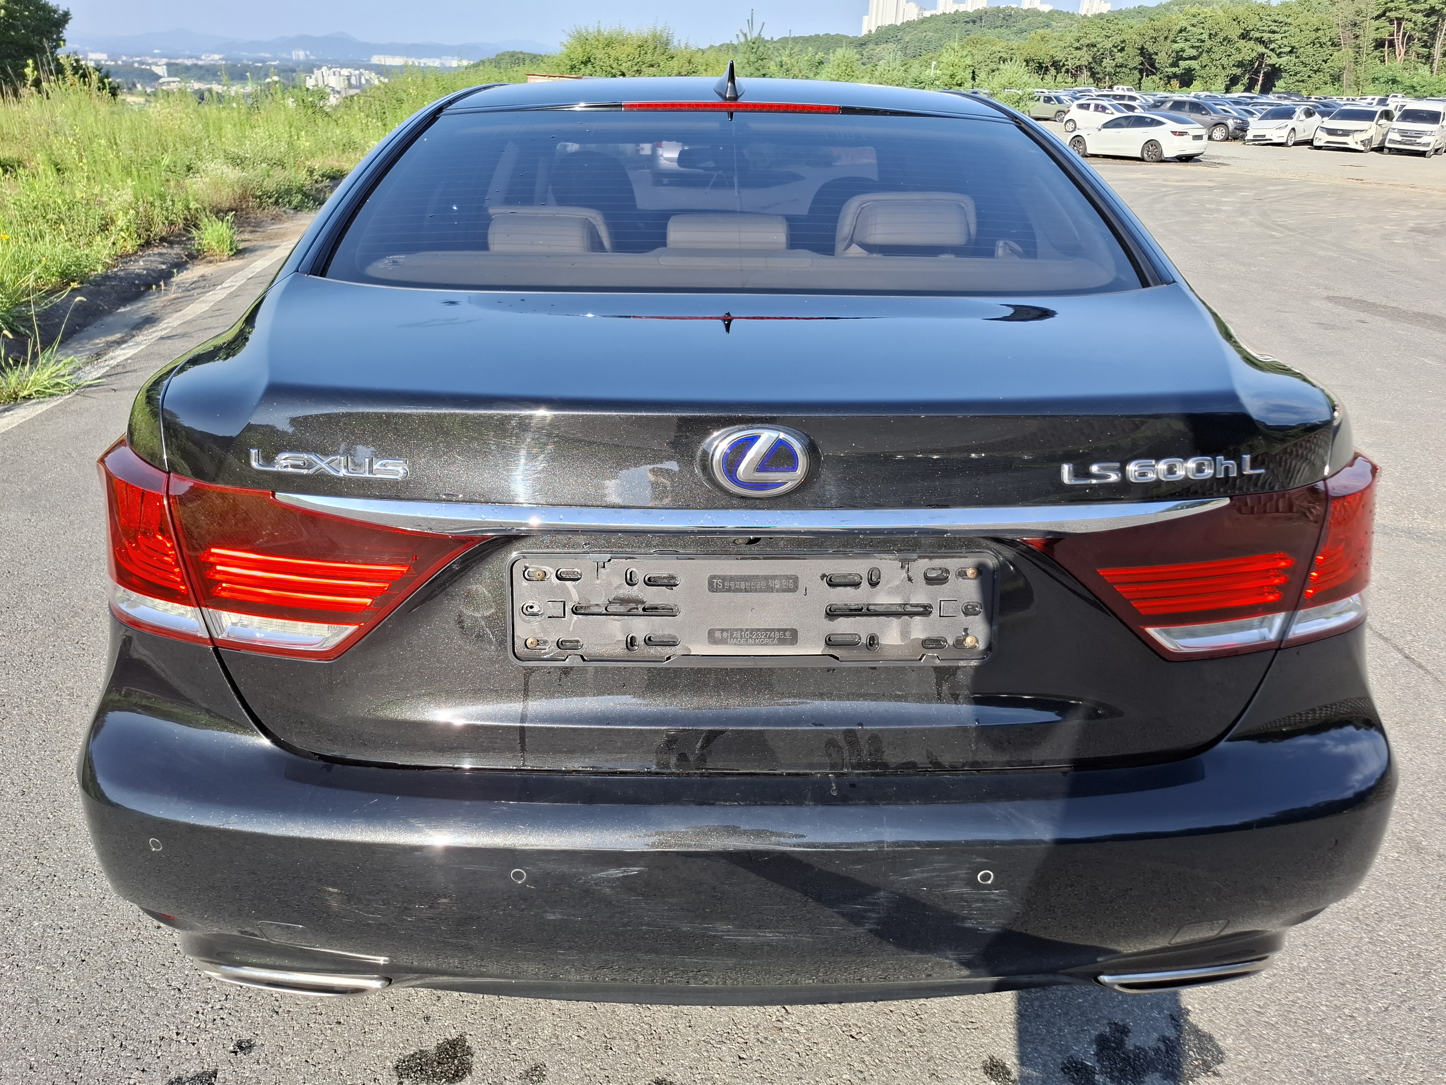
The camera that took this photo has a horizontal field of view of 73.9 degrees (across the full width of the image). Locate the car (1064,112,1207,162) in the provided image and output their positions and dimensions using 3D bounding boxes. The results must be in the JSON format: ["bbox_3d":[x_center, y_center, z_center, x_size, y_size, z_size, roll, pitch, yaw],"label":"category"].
[{"bbox_3d":[14.398,-14.165,33.546,1.870,1.440,4.690,-14,29,-29],"label":"car"}]

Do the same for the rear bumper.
[{"bbox_3d":[0.028,0.299,1.367,1.830,0.440,0.600,0,24,-1],"label":"rear bumper"}]

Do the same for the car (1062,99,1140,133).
[{"bbox_3d":[20.204,-22.521,50.728,1.780,1.580,4.200,-15,29,-29],"label":"car"}]

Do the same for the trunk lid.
[{"bbox_3d":[0.032,-0.077,1.266,1.400,0.470,0.650,0,24,-1],"label":"trunk lid"}]

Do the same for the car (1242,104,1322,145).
[{"bbox_3d":[25.955,-19.211,44.346,4.750,1.620,1.920,-21,33,-38],"label":"car"}]

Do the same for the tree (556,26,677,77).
[{"bbox_3d":[-3.457,-14.755,31.759,3.900,3.980,3.600,1,25,0],"label":"tree"}]

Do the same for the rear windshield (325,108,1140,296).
[{"bbox_3d":[0.029,-0.617,1.624,1.260,0.140,0.700,0,47,-1],"label":"rear windshield"}]

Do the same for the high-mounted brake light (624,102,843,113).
[{"bbox_3d":[0.018,-0.859,1.900,0.435,0.025,0.040,0,24,-1],"label":"high-mounted brake light"}]

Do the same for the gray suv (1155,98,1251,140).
[{"bbox_3d":[23.609,-21.060,47.916,4.700,1.740,1.920,16,29,30],"label":"gray suv"}]

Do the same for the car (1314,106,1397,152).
[{"bbox_3d":[27.624,-18.028,41.823,1.970,1.740,5.100,23,33,39],"label":"car"}]

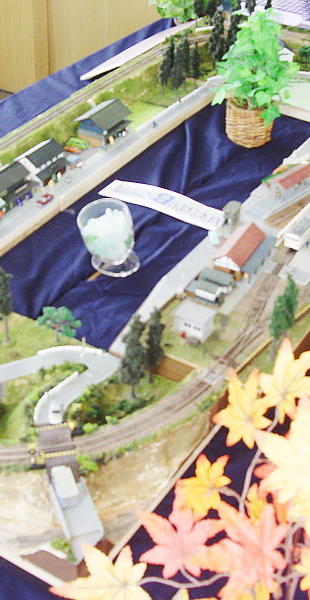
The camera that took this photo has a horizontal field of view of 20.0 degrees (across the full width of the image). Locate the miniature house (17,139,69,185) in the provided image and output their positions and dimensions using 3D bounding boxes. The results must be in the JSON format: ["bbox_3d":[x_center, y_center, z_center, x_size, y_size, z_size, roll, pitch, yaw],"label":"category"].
[{"bbox_3d":[-0.165,-0.204,1.294,0.049,0.043,0.065,23,42,23],"label":"miniature house"}]

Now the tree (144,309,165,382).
[{"bbox_3d":[-0.001,0.050,0.935,0.022,0.106,0.022,2,38,-1],"label":"tree"}]

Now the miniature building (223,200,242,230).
[{"bbox_3d":[0.099,-0.107,1.097,0.017,0.022,0.022,19,39,24],"label":"miniature building"}]

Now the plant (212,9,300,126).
[{"bbox_3d":[0.147,-0.354,1.334,0.128,0.155,0.115,1,35,0],"label":"plant"}]

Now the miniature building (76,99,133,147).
[{"bbox_3d":[-0.080,-0.284,1.397,0.061,0.047,0.072,22,42,22],"label":"miniature building"}]

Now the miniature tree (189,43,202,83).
[{"bbox_3d":[0.080,-0.446,1.656,0.023,0.082,0.023,21,41,22],"label":"miniature tree"}]

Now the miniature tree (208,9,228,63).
[{"bbox_3d":[0.115,-0.473,1.586,0.028,0.108,0.028,2,38,-1],"label":"miniature tree"}]

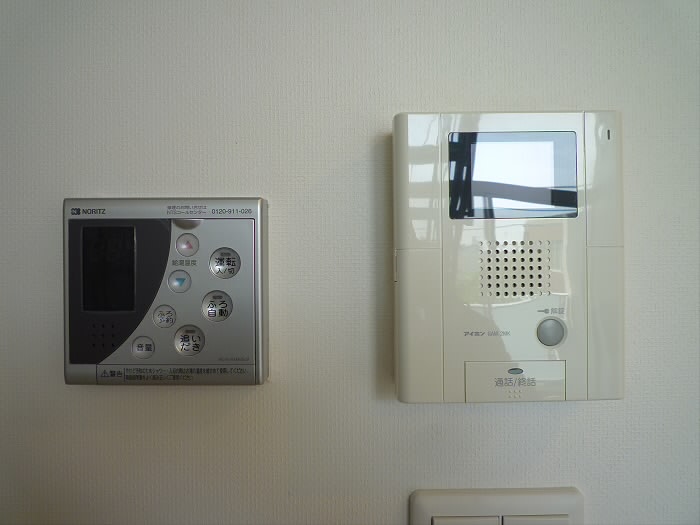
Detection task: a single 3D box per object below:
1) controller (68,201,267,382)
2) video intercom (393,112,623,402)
[{"bbox_3d":[-0.120,0.019,0.335,0.128,0.120,0.020,0,0,0],"label":"controller"},{"bbox_3d":[0.101,-0.003,0.329,0.143,0.180,0.033,0,0,0],"label":"video intercom"}]

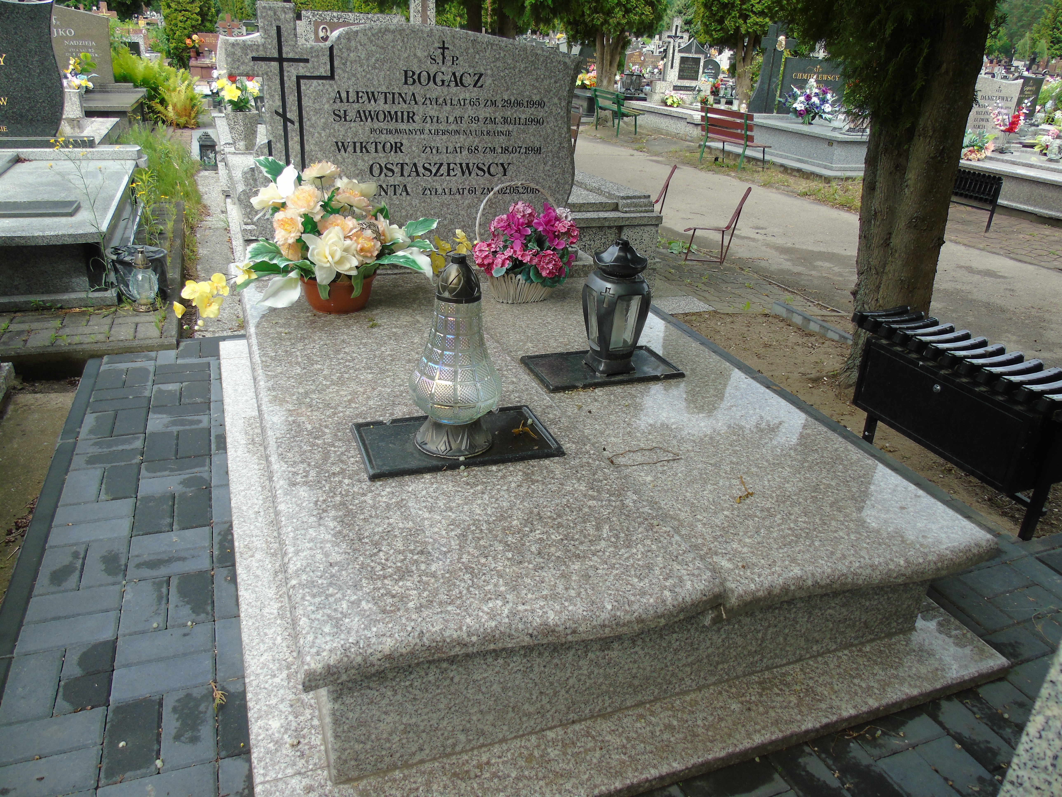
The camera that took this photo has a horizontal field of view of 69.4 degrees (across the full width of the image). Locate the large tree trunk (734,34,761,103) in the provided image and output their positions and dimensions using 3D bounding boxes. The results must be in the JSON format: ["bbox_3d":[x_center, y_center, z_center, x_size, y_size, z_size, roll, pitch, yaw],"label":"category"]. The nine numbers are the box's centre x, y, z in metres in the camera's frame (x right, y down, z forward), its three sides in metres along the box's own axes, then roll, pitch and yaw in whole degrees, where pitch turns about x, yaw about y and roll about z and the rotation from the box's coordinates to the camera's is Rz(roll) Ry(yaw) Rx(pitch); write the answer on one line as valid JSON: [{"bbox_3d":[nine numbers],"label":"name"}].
[{"bbox_3d":[4.523,-6.888,16.452,0.430,1.750,0.430,-6,25,-20],"label":"large tree trunk"}]

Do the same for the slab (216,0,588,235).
[{"bbox_3d":[-0.448,-1.011,3.008,1.360,0.910,0.140,-6,27,-20],"label":"slab"}]

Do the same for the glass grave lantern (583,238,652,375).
[{"bbox_3d":[0.260,-0.283,2.354,0.210,0.398,0.210,-6,27,-20],"label":"glass grave lantern"}]

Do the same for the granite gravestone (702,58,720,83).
[{"bbox_3d":[4.170,-7.439,17.739,0.420,0.750,0.080,-6,25,-20],"label":"granite gravestone"}]

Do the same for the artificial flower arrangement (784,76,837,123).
[{"bbox_3d":[4.006,-4.288,11.047,0.620,0.600,0.500,-6,25,-20],"label":"artificial flower arrangement"}]

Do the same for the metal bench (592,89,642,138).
[{"bbox_3d":[1.693,-5.507,14.775,0.550,0.780,1.300,-6,27,-20],"label":"metal bench"}]

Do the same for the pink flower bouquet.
[{"bbox_3d":[-0.031,-0.599,2.928,0.390,0.300,0.330,-6,27,-20],"label":"pink flower bouquet"}]

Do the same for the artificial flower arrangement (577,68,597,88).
[{"bbox_3d":[1.324,-7.516,18.000,0.520,0.480,0.450,-6,27,-20],"label":"artificial flower arrangement"}]

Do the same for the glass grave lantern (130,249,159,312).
[{"bbox_3d":[-1.742,-0.546,3.466,0.132,0.285,0.132,-6,25,-20],"label":"glass grave lantern"}]

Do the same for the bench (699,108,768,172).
[{"bbox_3d":[2.689,-3.440,10.142,0.514,0.714,1.008,-6,25,-20],"label":"bench"}]

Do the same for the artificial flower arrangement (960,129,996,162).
[{"bbox_3d":[5.862,-3.338,10.100,0.480,0.420,0.420,-6,27,-20],"label":"artificial flower arrangement"}]

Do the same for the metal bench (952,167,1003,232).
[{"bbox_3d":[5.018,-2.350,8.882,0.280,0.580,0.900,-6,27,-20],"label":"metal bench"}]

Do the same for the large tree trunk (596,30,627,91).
[{"bbox_3d":[1.448,-5.635,13.433,0.470,1.600,0.470,-6,25,-20],"label":"large tree trunk"}]

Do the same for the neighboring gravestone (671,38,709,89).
[{"bbox_3d":[3.365,-7.054,16.200,0.750,1.080,0.250,-6,27,-20],"label":"neighboring gravestone"}]

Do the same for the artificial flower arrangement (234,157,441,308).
[{"bbox_3d":[-0.715,-0.588,2.762,0.670,0.510,0.450,-6,25,-20],"label":"artificial flower arrangement"}]

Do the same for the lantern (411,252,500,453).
[{"bbox_3d":[-0.181,-0.104,1.787,0.225,0.470,0.225,-6,27,-20],"label":"lantern"}]

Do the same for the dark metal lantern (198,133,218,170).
[{"bbox_3d":[-2.844,-2.170,6.721,0.170,0.310,0.170,-11,29,-27],"label":"dark metal lantern"}]

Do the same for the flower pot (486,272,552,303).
[{"bbox_3d":[-0.053,-0.497,3.141,0.260,0.118,0.250,-6,25,-20],"label":"flower pot"}]

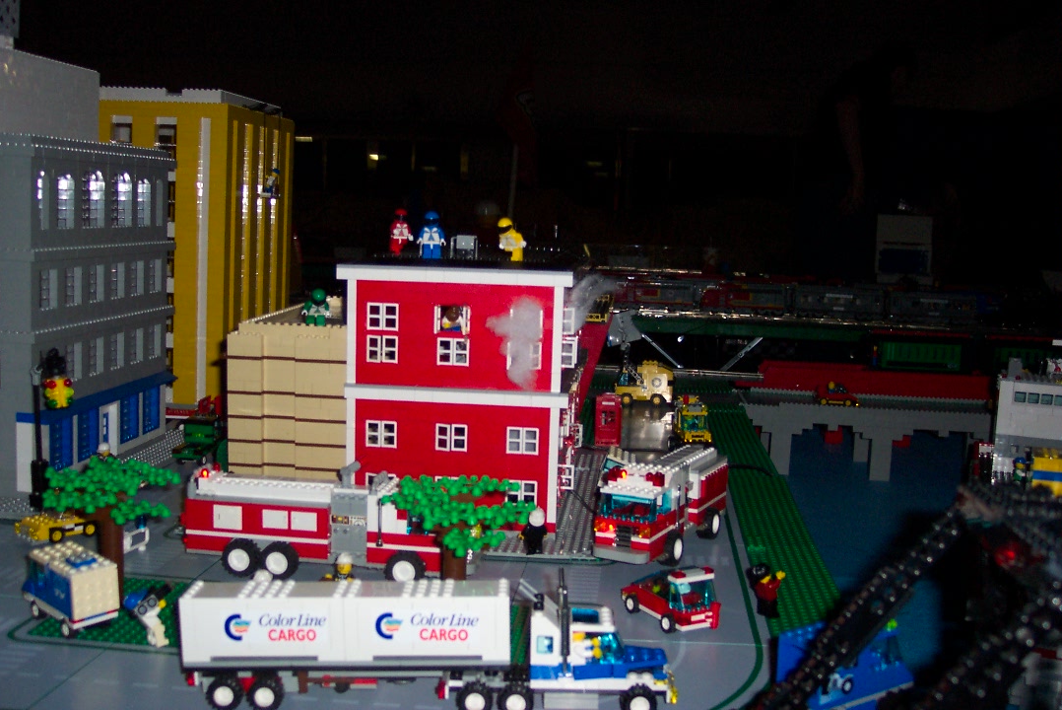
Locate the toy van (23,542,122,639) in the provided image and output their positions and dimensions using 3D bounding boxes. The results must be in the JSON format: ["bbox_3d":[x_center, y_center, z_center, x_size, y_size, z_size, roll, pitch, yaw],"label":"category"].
[{"bbox_3d":[-0.329,0.165,0.801,0.080,0.049,0.036,8,10,41],"label":"toy van"}]

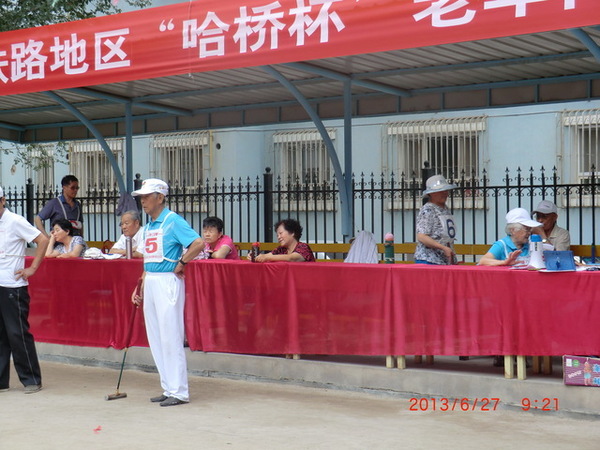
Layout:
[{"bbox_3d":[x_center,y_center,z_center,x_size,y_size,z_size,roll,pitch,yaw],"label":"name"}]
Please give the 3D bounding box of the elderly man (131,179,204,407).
[{"bbox_3d":[-0.983,0.492,9.850,0.450,1.670,0.580,-1,0,-41],"label":"elderly man"}]

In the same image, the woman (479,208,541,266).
[{"bbox_3d":[1.654,0.476,10.300,0.540,1.240,0.680,-1,0,-21],"label":"woman"}]

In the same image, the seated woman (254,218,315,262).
[{"bbox_3d":[-0.136,0.524,11.600,0.750,1.170,0.520,-1,0,-42],"label":"seated woman"}]

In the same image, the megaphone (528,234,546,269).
[{"bbox_3d":[1.720,0.192,9.520,0.150,0.250,0.140,-1,0,-30],"label":"megaphone"}]

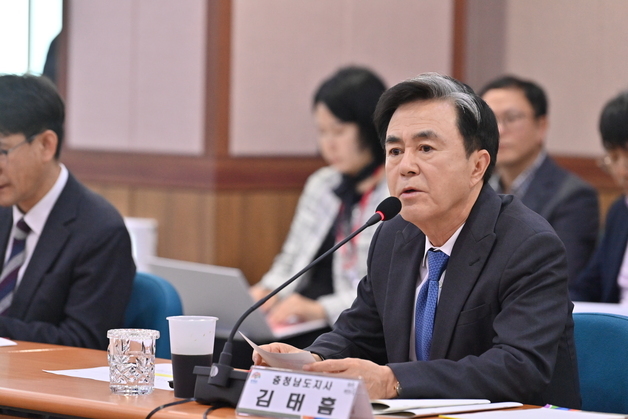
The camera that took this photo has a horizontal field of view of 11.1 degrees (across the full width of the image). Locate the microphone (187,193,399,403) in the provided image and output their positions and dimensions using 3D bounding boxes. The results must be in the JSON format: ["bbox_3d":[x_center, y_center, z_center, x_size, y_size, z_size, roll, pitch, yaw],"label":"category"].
[{"bbox_3d":[-0.043,0.143,5.334,0.368,0.331,0.130,0,3,-34],"label":"microphone"}]

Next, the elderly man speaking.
[{"bbox_3d":[0.210,0.395,5.596,0.660,1.260,0.540,-1,3,-44],"label":"elderly man speaking"}]

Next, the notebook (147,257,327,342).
[{"bbox_3d":[-0.158,0.190,7.250,0.300,0.190,0.315,-1,3,-44],"label":"notebook"}]

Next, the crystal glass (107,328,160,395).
[{"bbox_3d":[-0.298,0.251,5.347,0.086,0.102,0.086,1,2,0],"label":"crystal glass"}]

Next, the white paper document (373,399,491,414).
[{"bbox_3d":[0.116,0.308,5.296,0.280,0.015,0.210,-1,3,-42],"label":"white paper document"}]

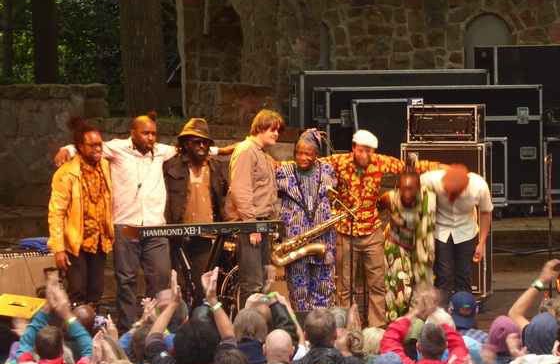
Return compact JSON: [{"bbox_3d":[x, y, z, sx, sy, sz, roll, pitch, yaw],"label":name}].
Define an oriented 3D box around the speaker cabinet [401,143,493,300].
[{"bbox_3d":[1.379,0.310,37.627,0.703,1.270,0.460,0,3,9],"label":"speaker cabinet"}]

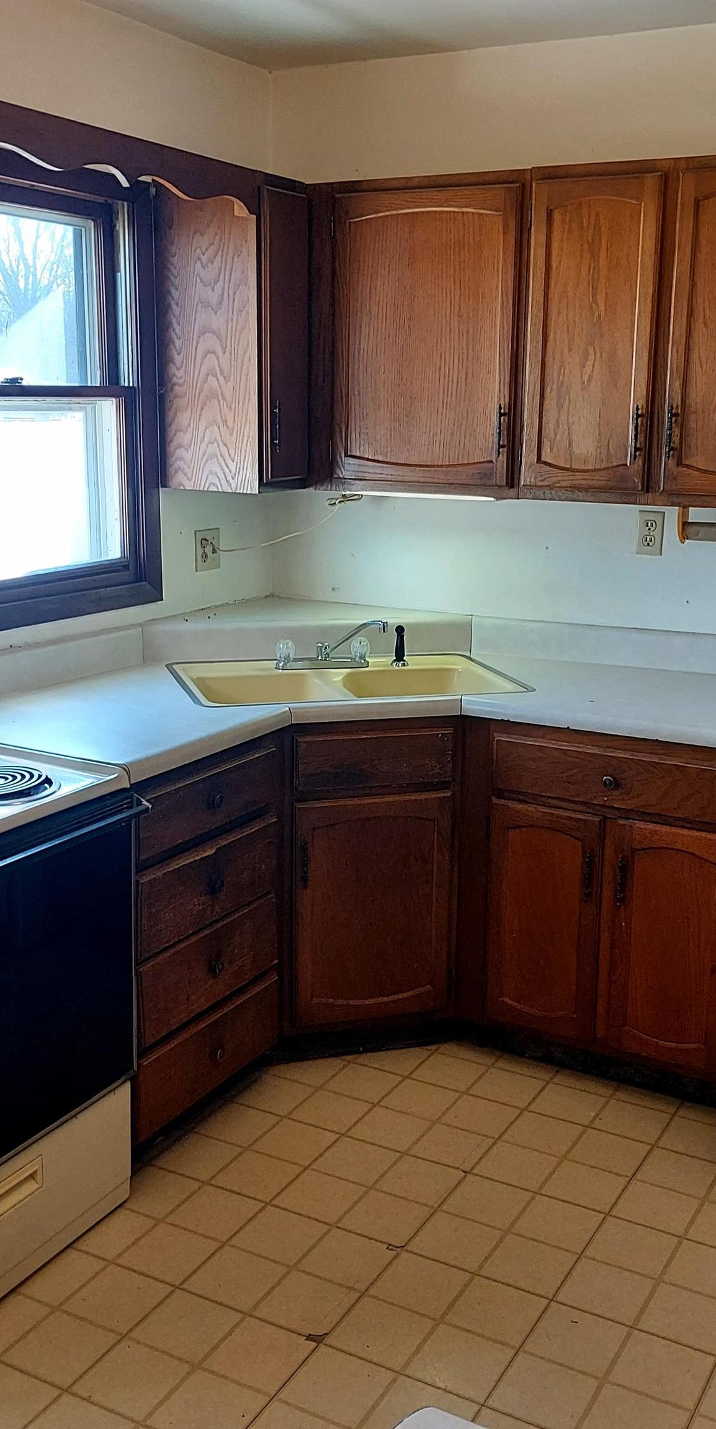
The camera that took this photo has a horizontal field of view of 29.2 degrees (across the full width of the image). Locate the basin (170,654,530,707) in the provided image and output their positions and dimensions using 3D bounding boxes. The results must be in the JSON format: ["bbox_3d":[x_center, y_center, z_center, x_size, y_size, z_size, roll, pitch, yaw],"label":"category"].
[{"bbox_3d":[-0.036,-0.010,3.486,0.830,0.180,0.520,-3,13,-16],"label":"basin"}]

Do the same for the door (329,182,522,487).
[{"bbox_3d":[0.164,-0.934,3.433,0.504,0.705,0.028,8,14,28],"label":"door"}]

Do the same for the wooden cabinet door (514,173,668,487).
[{"bbox_3d":[0.545,-0.885,3.227,0.308,0.701,0.028,8,14,28],"label":"wooden cabinet door"}]

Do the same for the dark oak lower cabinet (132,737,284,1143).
[{"bbox_3d":[-0.580,0.452,3.118,0.625,0.830,0.590,8,14,28],"label":"dark oak lower cabinet"}]

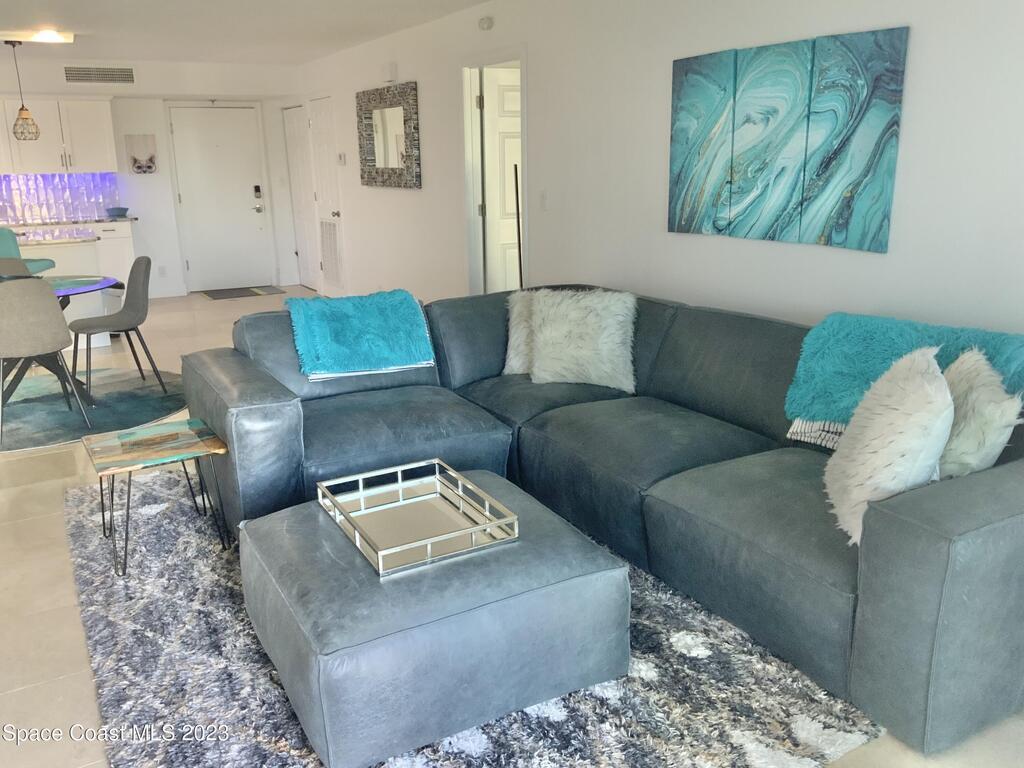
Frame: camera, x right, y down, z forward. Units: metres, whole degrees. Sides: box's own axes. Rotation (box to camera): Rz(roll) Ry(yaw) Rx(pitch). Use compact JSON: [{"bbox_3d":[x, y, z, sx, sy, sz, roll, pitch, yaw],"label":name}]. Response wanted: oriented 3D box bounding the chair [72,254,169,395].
[{"bbox_3d":[-2.545,-0.361,5.507,0.530,0.870,0.470,-12,19,-36],"label":"chair"}]

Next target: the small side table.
[{"bbox_3d":[-1.346,0.423,3.275,0.440,0.430,0.470,-9,17,-29],"label":"small side table"}]

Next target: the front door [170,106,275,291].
[{"bbox_3d":[-3.327,-2.108,9.863,0.925,2.030,0.050,-9,17,-29],"label":"front door"}]

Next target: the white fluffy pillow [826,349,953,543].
[{"bbox_3d":[1.107,0.183,2.519,0.180,0.470,0.480,32,21,6],"label":"white fluffy pillow"}]

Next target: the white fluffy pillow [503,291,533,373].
[{"bbox_3d":[0.181,-0.270,4.283,0.460,0.440,0.170,-1,1,0],"label":"white fluffy pillow"}]

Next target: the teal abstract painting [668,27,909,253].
[{"bbox_3d":[1.108,-1.023,3.696,0.035,0.810,1.265,-9,17,-29],"label":"teal abstract painting"}]

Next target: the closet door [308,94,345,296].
[{"bbox_3d":[-1.914,-1.892,8.954,0.045,2.030,0.700,-9,17,-29],"label":"closet door"}]

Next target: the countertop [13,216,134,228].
[{"bbox_3d":[-4.437,-1.641,8.664,1.170,0.040,0.640,-9,17,-29],"label":"countertop"}]

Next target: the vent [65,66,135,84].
[{"bbox_3d":[-3.887,-2.901,8.098,0.590,0.135,0.030,-9,17,-29],"label":"vent"}]

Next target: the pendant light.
[{"bbox_3d":[-3.851,-2.289,6.714,0.210,0.740,0.210,-9,17,-29],"label":"pendant light"}]

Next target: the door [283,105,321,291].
[{"bbox_3d":[-2.415,-2.102,9.794,0.045,2.020,0.700,-9,17,-29],"label":"door"}]

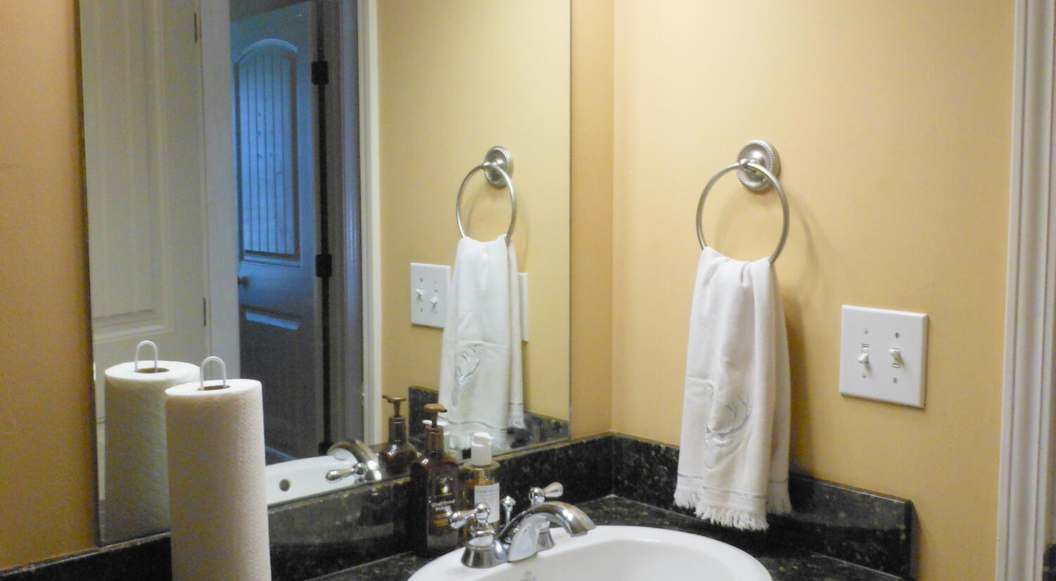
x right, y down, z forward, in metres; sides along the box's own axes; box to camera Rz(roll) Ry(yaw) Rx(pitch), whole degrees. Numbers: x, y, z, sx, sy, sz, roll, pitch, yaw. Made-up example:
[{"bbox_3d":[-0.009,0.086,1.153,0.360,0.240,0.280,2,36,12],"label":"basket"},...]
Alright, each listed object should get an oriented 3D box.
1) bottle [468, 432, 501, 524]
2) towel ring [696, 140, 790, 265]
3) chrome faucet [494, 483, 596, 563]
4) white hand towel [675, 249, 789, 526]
[{"bbox_3d":[-0.064,0.284,1.641,0.055,0.156,0.055,0,6,0],"label":"bottle"},{"bbox_3d":[0.313,-0.118,1.616,0.062,0.189,0.161,-6,8,-43],"label":"towel ring"},{"bbox_3d":[0.018,0.321,1.518,0.207,0.091,0.189,-6,8,-43],"label":"chrome faucet"},{"bbox_3d":[0.290,0.139,1.636,0.065,0.398,0.199,-6,8,-43],"label":"white hand towel"}]

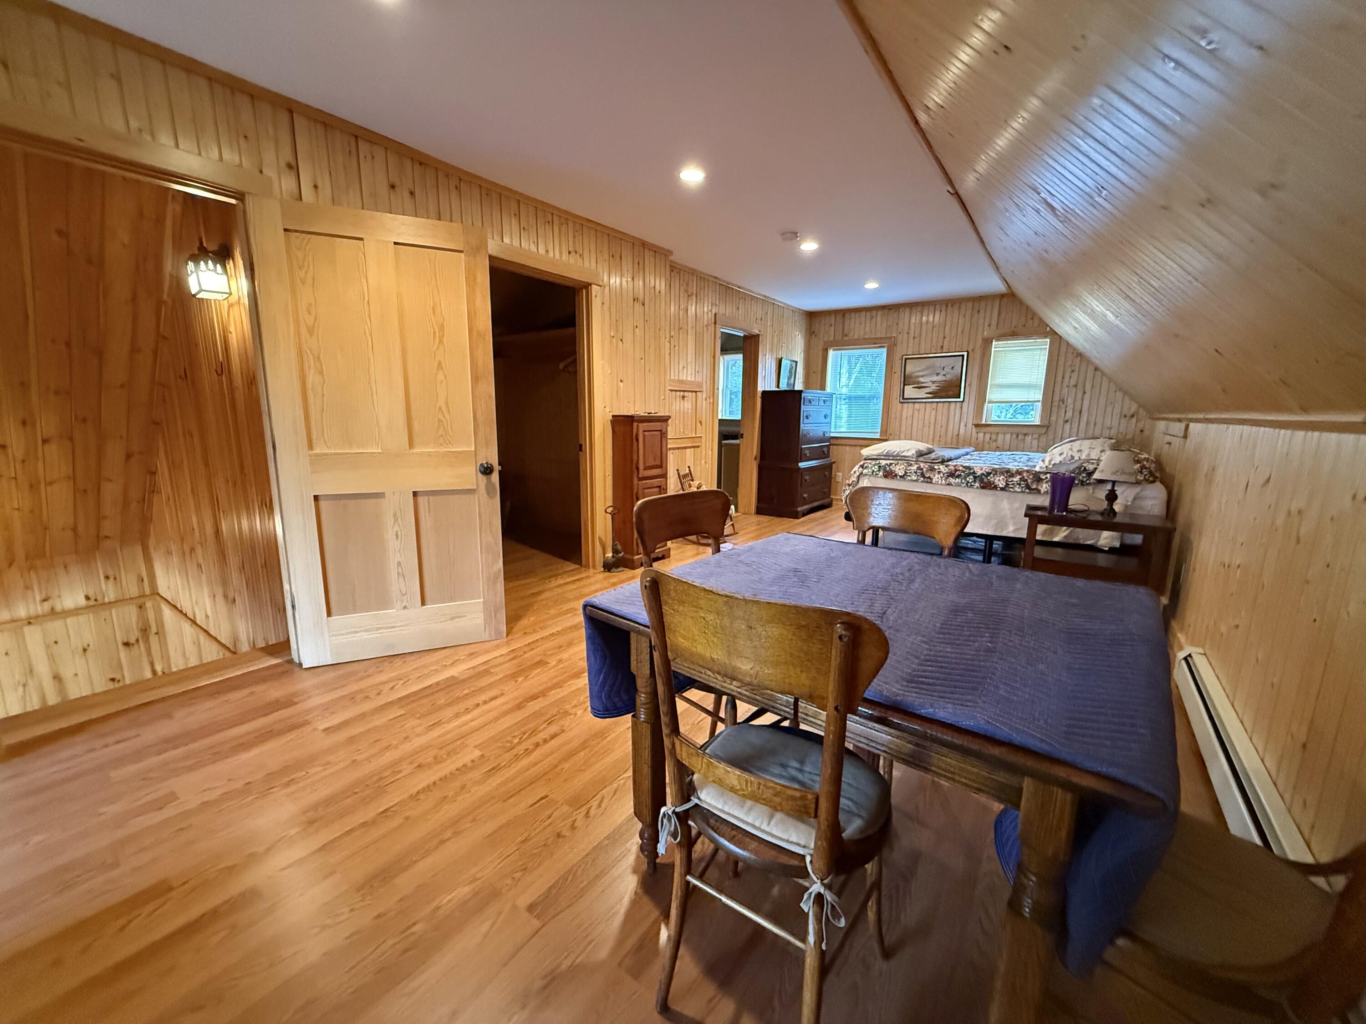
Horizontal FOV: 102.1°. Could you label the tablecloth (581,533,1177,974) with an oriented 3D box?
[{"bbox_3d":[0.494,0.386,1.412,1.070,0.360,1.020,9,13,38],"label":"tablecloth"}]

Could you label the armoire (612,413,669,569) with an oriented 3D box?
[{"bbox_3d":[-0.344,-0.175,4.316,0.310,1.145,0.460,8,13,34],"label":"armoire"}]

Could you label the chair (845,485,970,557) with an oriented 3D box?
[{"bbox_3d":[0.627,0.410,1.862,0.430,0.905,0.480,10,14,40],"label":"chair"}]

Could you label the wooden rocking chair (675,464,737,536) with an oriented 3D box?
[{"bbox_3d":[0.237,-0.091,5.231,0.520,0.670,0.360,5,11,22],"label":"wooden rocking chair"}]

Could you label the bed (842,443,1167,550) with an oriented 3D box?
[{"bbox_3d":[2.710,-0.123,4.841,2.080,0.950,1.520,8,13,34],"label":"bed"}]

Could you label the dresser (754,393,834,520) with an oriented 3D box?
[{"bbox_3d":[1.403,-0.721,6.697,0.515,1.420,1.060,8,13,34],"label":"dresser"}]

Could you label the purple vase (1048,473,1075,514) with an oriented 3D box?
[{"bbox_3d":[2.727,-0.136,3.985,0.150,0.280,0.150,8,13,34],"label":"purple vase"}]

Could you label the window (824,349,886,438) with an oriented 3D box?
[{"bbox_3d":[2.144,-1.502,6.942,0.748,1.088,0.080,8,13,34],"label":"window"}]

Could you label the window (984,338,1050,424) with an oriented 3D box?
[{"bbox_3d":[3.582,-1.397,5.937,0.528,0.914,0.080,8,13,34],"label":"window"}]

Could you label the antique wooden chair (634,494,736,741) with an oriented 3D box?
[{"bbox_3d":[0.154,0.424,1.745,0.430,0.905,0.480,-8,14,-40],"label":"antique wooden chair"}]

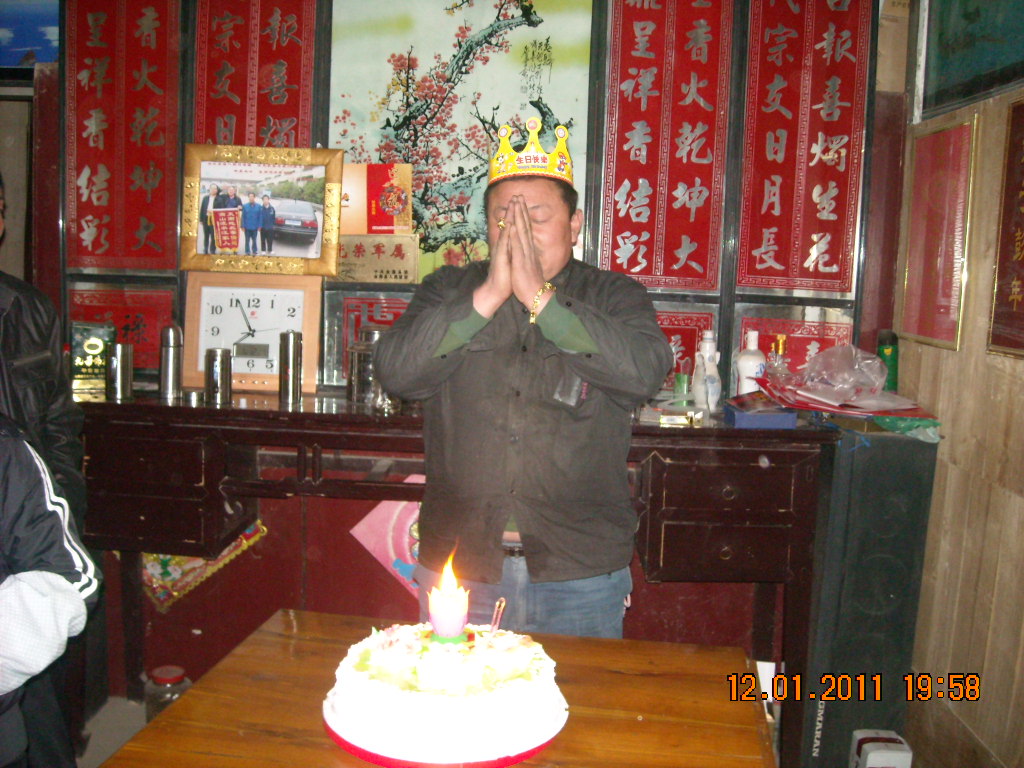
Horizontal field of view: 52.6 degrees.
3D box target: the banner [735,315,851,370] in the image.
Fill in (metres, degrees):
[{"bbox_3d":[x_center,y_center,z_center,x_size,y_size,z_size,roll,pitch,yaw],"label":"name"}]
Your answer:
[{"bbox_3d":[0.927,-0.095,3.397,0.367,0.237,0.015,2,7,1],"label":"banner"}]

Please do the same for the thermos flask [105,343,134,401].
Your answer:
[{"bbox_3d":[-1.175,-0.037,3.102,0.077,0.171,0.077,2,7,1],"label":"thermos flask"}]

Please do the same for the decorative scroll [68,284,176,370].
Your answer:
[{"bbox_3d":[-1.153,-0.167,3.065,0.323,0.249,0.020,2,8,3],"label":"decorative scroll"}]

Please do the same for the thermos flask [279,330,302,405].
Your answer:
[{"bbox_3d":[-0.605,-0.045,2.850,0.063,0.190,0.063,2,8,3],"label":"thermos flask"}]

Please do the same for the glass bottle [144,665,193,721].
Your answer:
[{"bbox_3d":[-0.998,0.920,3.005,0.134,0.187,0.134,2,8,3],"label":"glass bottle"}]

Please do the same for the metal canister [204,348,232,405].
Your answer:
[{"bbox_3d":[-0.794,-0.024,2.816,0.070,0.144,0.070,2,8,0],"label":"metal canister"}]

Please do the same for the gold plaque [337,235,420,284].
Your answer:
[{"bbox_3d":[-0.408,-0.363,2.987,0.283,0.139,0.018,2,8,3],"label":"gold plaque"}]

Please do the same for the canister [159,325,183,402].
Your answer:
[{"bbox_3d":[-1.017,-0.061,3.096,0.067,0.233,0.067,2,7,1],"label":"canister"}]

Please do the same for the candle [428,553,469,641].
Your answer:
[{"bbox_3d":[-0.081,0.282,1.372,0.052,0.108,0.052,2,8,3],"label":"candle"}]

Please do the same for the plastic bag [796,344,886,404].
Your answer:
[{"bbox_3d":[0.999,-0.023,3.136,0.250,0.165,0.200,2,7,1],"label":"plastic bag"}]

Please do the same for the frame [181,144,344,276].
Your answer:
[{"bbox_3d":[-0.800,-0.554,3.326,0.506,0.403,0.030,2,2,1],"label":"frame"}]

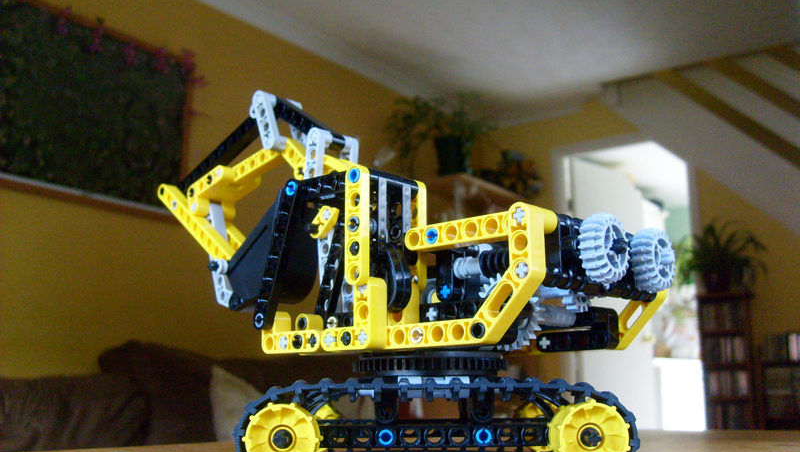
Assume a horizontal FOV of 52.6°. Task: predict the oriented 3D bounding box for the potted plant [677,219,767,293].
[{"bbox_3d":[1.490,0.141,3.750,0.380,0.310,0.340,-9,-15,34],"label":"potted plant"}]

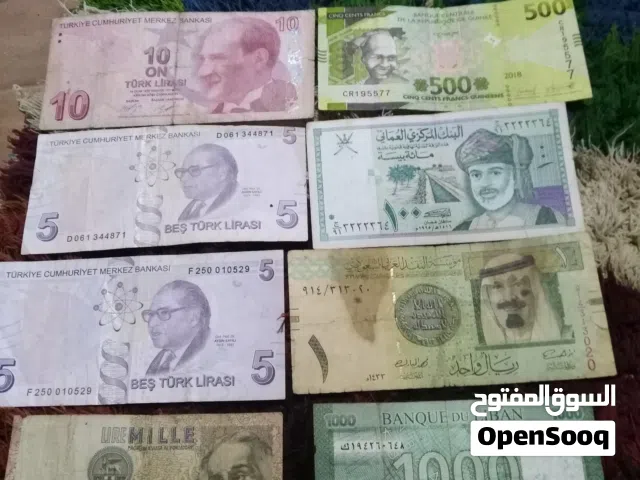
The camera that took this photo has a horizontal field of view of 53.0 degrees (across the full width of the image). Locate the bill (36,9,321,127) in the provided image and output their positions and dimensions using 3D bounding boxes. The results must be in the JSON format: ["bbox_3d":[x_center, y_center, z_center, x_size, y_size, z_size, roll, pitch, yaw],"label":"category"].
[{"bbox_3d":[-0.070,-0.086,0.322,0.136,0.003,0.064,-2,70,2],"label":"bill"}]

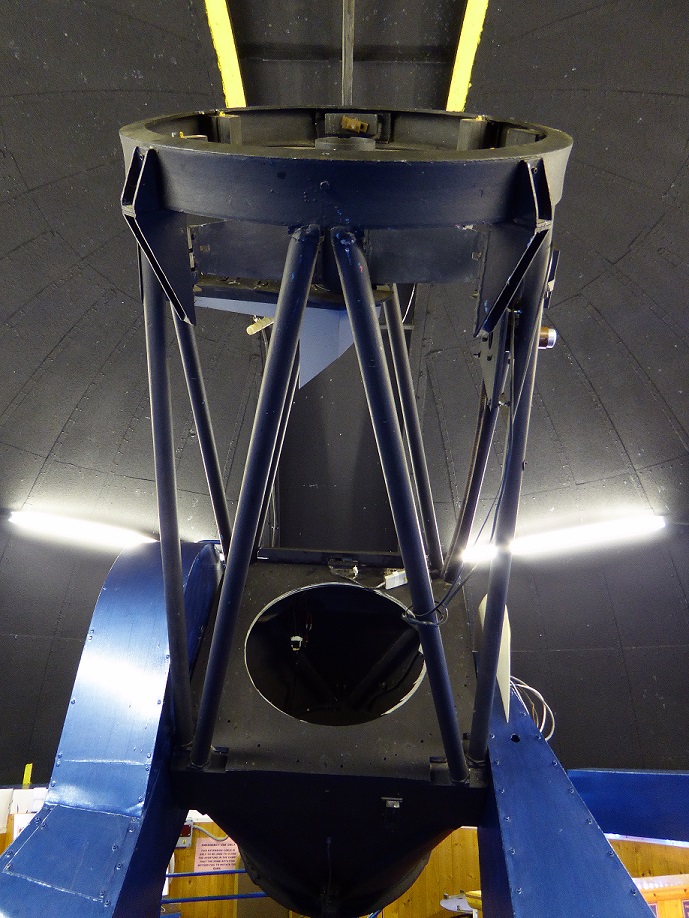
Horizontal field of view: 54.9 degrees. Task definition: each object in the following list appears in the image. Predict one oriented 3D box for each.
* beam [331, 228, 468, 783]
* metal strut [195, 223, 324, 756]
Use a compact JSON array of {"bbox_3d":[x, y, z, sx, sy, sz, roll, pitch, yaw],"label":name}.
[{"bbox_3d":[0.168,0.271,1.498,0.049,0.049,1.563,-12,-59,4],"label":"beam"},{"bbox_3d":[-0.244,0.256,1.521,0.049,0.049,1.549,13,-58,-4],"label":"metal strut"}]

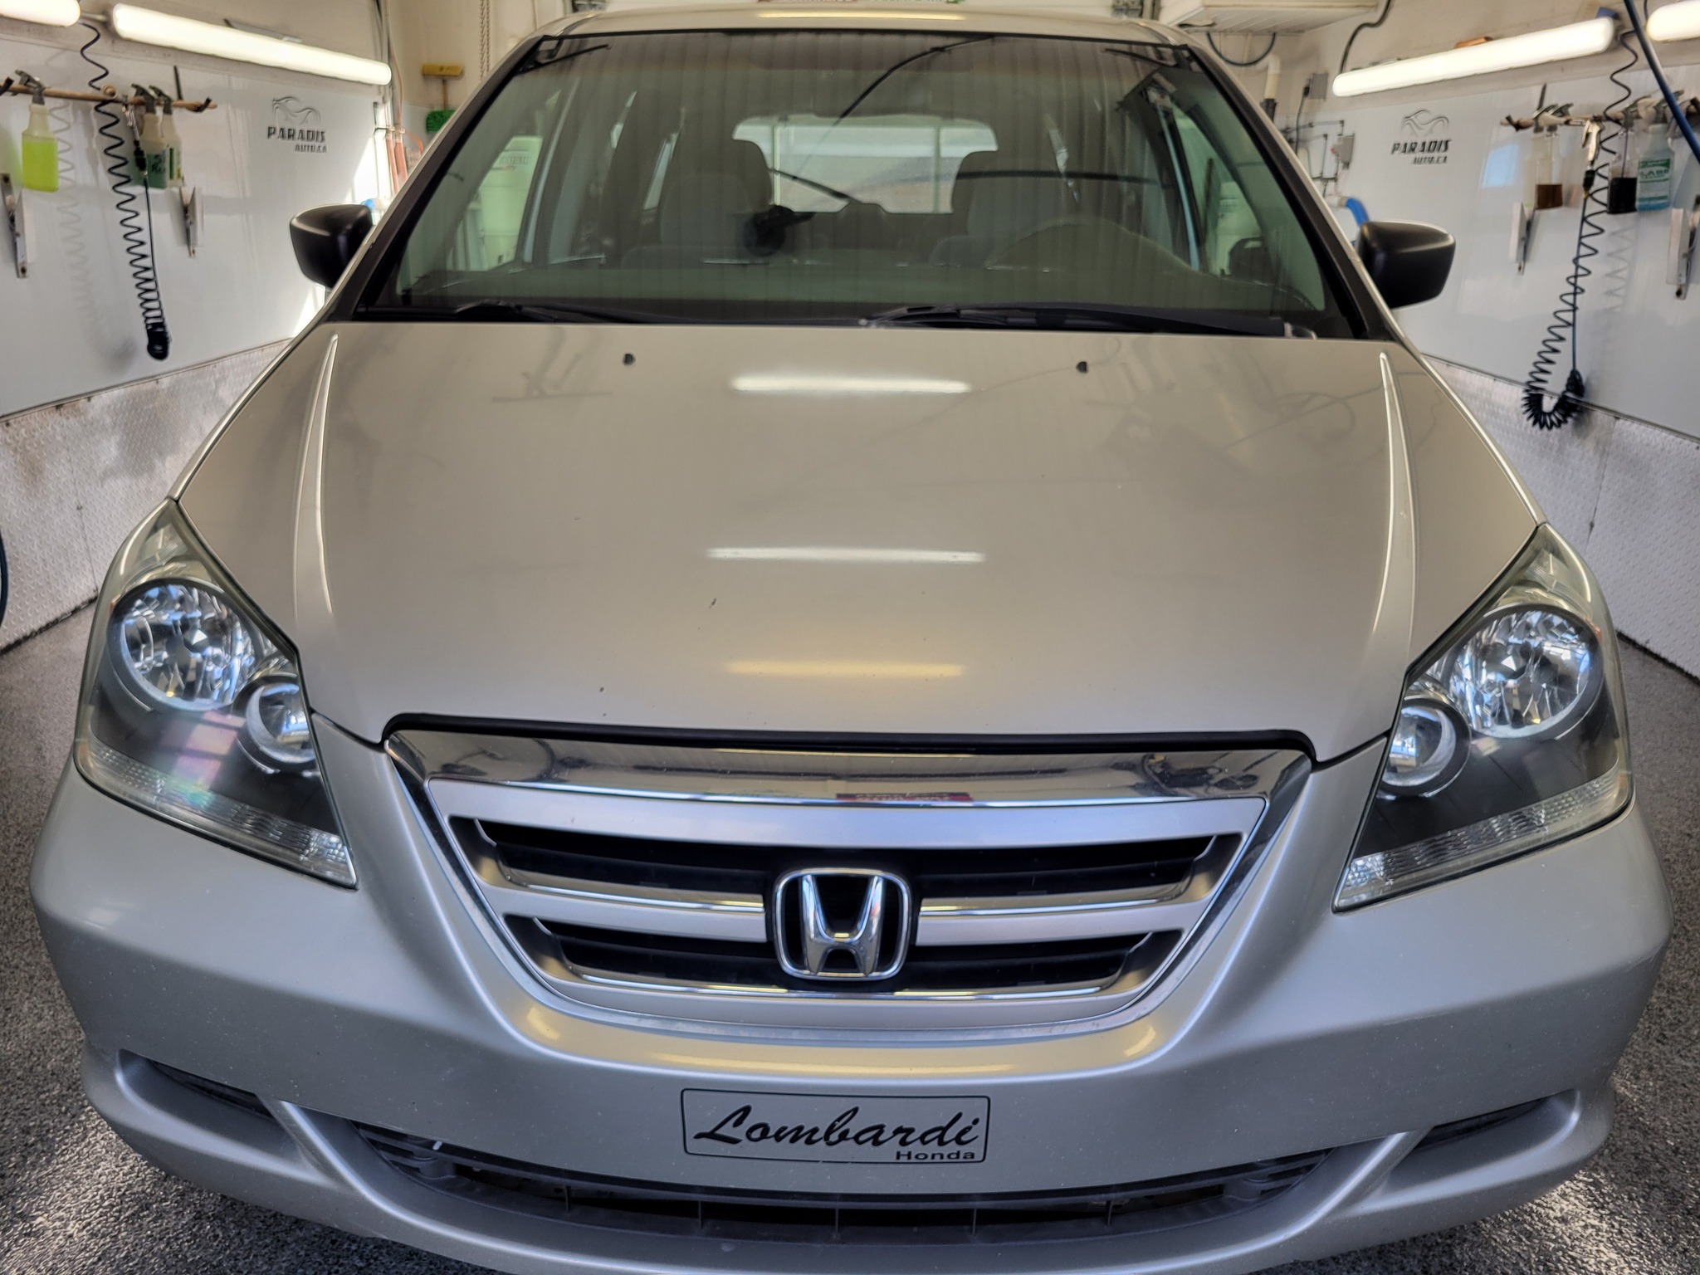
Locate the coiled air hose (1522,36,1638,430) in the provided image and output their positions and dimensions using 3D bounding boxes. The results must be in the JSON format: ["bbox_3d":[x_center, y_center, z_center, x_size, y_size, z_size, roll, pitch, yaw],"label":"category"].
[{"bbox_3d":[2.397,-1.292,4.177,0.180,1.210,0.200,1,20,0],"label":"coiled air hose"}]

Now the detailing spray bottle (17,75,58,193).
[{"bbox_3d":[-2.356,-1.460,3.697,0.102,0.305,0.067,9,20,-3],"label":"detailing spray bottle"}]

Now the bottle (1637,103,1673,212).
[{"bbox_3d":[2.401,-1.435,3.800,0.102,0.305,0.067,-8,20,3],"label":"bottle"}]

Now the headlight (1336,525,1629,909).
[{"bbox_3d":[0.681,0.060,1.384,0.430,0.280,0.480,1,20,0],"label":"headlight"}]

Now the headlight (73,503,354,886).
[{"bbox_3d":[-0.675,0.037,1.393,0.430,0.280,0.480,1,20,0],"label":"headlight"}]

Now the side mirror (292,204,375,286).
[{"bbox_3d":[-0.941,-0.755,2.430,0.235,0.170,0.150,1,20,0],"label":"side mirror"}]

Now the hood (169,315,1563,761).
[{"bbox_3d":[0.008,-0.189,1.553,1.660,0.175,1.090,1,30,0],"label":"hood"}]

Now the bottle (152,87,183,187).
[{"bbox_3d":[-2.352,-1.719,4.384,0.102,0.305,0.067,9,20,-3],"label":"bottle"}]

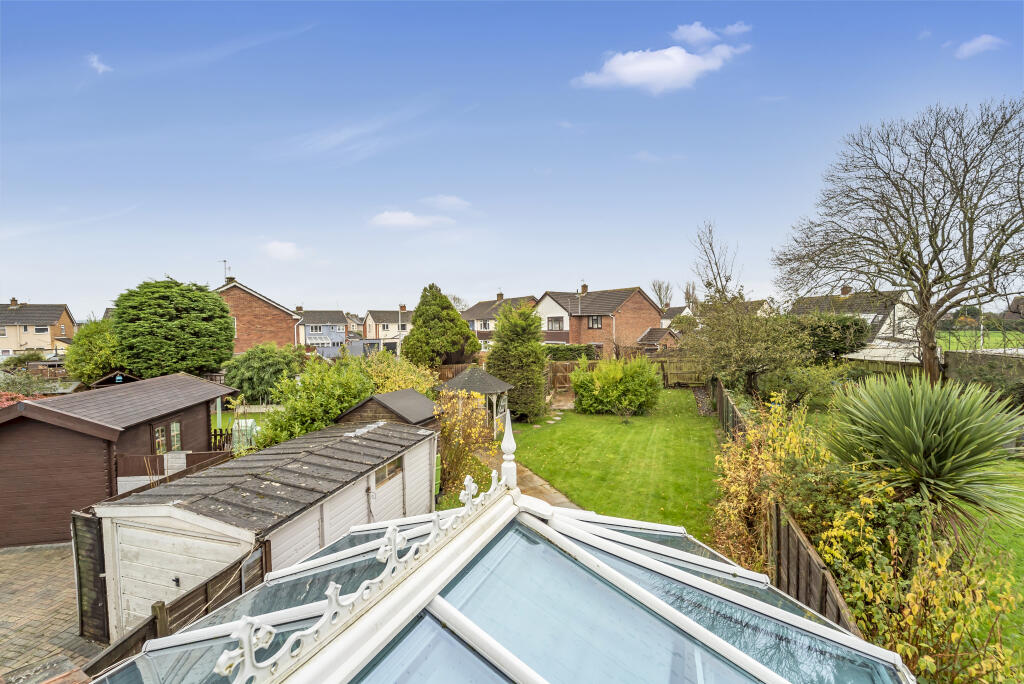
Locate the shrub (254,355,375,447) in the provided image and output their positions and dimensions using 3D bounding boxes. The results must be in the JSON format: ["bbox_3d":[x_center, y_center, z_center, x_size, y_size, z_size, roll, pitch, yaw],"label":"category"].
[{"bbox_3d":[-6.850,2.412,13.942,3.500,3.550,2.900,-1,3,-27],"label":"shrub"}]

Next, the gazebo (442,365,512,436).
[{"bbox_3d":[-1.500,2.346,16.417,3.250,2.765,2.850,-1,3,-10],"label":"gazebo"}]

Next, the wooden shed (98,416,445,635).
[{"bbox_3d":[-3.779,3.095,7.470,2.782,2.111,4.797,0,3,15],"label":"wooden shed"}]

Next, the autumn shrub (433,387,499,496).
[{"bbox_3d":[-1.350,2.859,12.063,1.800,2.850,1.700,0,3,0],"label":"autumn shrub"}]

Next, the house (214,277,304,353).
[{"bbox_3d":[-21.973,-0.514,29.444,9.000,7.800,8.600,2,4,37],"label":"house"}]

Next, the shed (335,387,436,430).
[{"bbox_3d":[-4.000,2.964,13.420,2.800,2.500,2.250,1,3,15],"label":"shed"}]

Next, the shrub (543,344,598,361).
[{"bbox_3d":[4.720,1.560,31.599,4.300,2.727,1.800,0,3,8],"label":"shrub"}]

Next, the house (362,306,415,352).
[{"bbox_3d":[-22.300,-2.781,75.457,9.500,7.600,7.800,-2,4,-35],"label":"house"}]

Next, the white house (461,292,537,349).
[{"bbox_3d":[-1.462,-2.264,53.952,8.400,8.550,15.300,-2,3,-30],"label":"white house"}]

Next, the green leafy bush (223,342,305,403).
[{"bbox_3d":[-13.718,1.817,21.890,3.800,3.400,3.400,-2,3,-32],"label":"green leafy bush"}]

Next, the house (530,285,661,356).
[{"bbox_3d":[8.587,-1.900,42.260,9.700,8.700,10.400,-2,3,-38],"label":"house"}]

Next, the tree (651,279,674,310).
[{"bbox_3d":[34.110,-6.972,89.760,5.400,14.500,5.200,1,3,20],"label":"tree"}]

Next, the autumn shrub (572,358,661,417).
[{"bbox_3d":[5.460,2.094,21.013,4.600,2.771,3.600,0,3,15],"label":"autumn shrub"}]

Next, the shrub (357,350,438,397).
[{"bbox_3d":[-4.900,2.247,17.138,3.200,3.550,2.800,-1,3,-14],"label":"shrub"}]

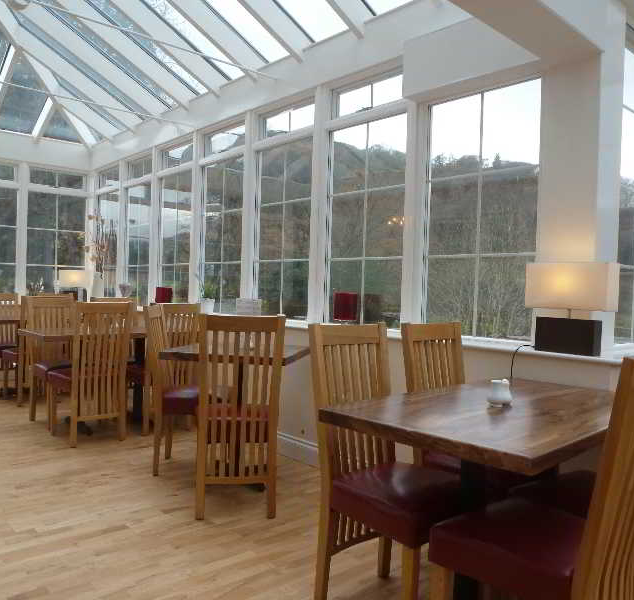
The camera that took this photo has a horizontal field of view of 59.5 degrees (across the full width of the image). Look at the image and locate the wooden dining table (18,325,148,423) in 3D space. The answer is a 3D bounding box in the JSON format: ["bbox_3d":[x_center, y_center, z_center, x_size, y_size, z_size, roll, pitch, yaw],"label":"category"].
[{"bbox_3d":[-1.767,0.640,4.662,1.200,0.776,0.700,0,2,-42],"label":"wooden dining table"}]

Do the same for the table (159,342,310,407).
[{"bbox_3d":[-0.481,0.696,3.455,0.752,0.777,0.707,2,1,11],"label":"table"}]

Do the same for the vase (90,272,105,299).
[{"bbox_3d":[-2.639,-0.144,6.670,0.174,0.360,0.174,1,1,-43],"label":"vase"}]

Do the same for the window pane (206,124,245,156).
[{"bbox_3d":[-0.816,-1.399,4.919,0.050,0.210,0.600,0,2,-42],"label":"window pane"}]

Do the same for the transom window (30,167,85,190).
[{"bbox_3d":[-3.322,-1.541,7.073,0.650,0.210,0.070,0,2,-42],"label":"transom window"}]

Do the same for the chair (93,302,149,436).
[{"bbox_3d":[-1.635,0.551,4.663,0.412,1.027,0.522,1,1,-43],"label":"chair"}]

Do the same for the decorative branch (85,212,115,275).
[{"bbox_3d":[-2.590,-0.640,6.635,0.348,0.789,0.325,1,1,-43],"label":"decorative branch"}]

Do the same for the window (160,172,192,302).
[{"bbox_3d":[-1.434,-0.617,5.600,0.060,1.290,0.630,0,2,-42],"label":"window"}]

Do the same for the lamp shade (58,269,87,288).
[{"bbox_3d":[-3.123,-0.271,7.113,0.360,0.210,0.140,0,2,-42],"label":"lamp shade"}]

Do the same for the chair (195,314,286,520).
[{"bbox_3d":[-0.406,0.583,2.913,0.420,1.027,0.534,1,1,-7],"label":"chair"}]

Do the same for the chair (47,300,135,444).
[{"bbox_3d":[-1.685,0.530,4.138,0.420,1.026,0.560,0,2,-42],"label":"chair"}]

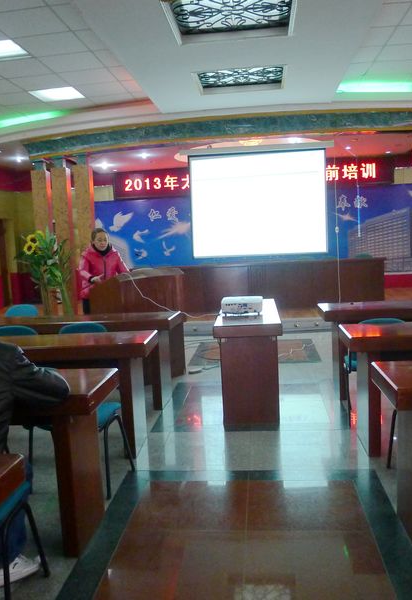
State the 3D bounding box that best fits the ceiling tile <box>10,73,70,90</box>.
[{"bbox_3d":[-2.054,-2.687,6.878,0.600,0.020,0.590,-2,6,6],"label":"ceiling tile"}]

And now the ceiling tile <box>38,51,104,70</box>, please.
[{"bbox_3d":[-1.448,-2.602,6.067,0.600,0.020,0.600,-2,6,6],"label":"ceiling tile"}]

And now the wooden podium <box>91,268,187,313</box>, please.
[{"bbox_3d":[-0.799,0.198,6.755,1.000,1.040,0.600,-9,9,-44],"label":"wooden podium"}]

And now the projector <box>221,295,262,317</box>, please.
[{"bbox_3d":[0.299,0.053,4.562,0.320,0.110,0.250,-2,7,6],"label":"projector"}]

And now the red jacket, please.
[{"bbox_3d":[-1.190,-0.319,6.358,0.560,0.640,0.380,-6,7,-22],"label":"red jacket"}]

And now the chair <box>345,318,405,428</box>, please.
[{"bbox_3d":[1.274,0.505,4.129,0.450,0.790,0.520,-2,6,6],"label":"chair"}]

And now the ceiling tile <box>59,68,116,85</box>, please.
[{"bbox_3d":[-1.424,-2.699,6.723,0.600,0.020,0.590,-2,6,6],"label":"ceiling tile"}]

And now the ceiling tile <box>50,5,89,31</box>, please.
[{"bbox_3d":[-1.173,-2.450,4.886,0.206,0.020,0.600,-2,7,6],"label":"ceiling tile"}]

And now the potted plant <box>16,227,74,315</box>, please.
[{"bbox_3d":[-2.526,-0.385,8.814,0.880,1.500,0.720,-2,7,6],"label":"potted plant"}]

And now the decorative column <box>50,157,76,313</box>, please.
[{"bbox_3d":[-2.416,-1.059,9.440,0.250,2.629,0.250,-2,7,6],"label":"decorative column"}]

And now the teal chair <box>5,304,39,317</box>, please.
[{"bbox_3d":[-1.915,0.459,5.862,0.450,0.800,0.520,-4,6,-8],"label":"teal chair"}]

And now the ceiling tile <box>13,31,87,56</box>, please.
[{"bbox_3d":[-1.510,-2.532,5.495,0.600,0.020,0.600,-2,7,6],"label":"ceiling tile"}]

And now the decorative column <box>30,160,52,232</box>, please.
[{"bbox_3d":[-2.800,-1.072,9.632,0.250,2.653,0.250,-2,7,6],"label":"decorative column"}]

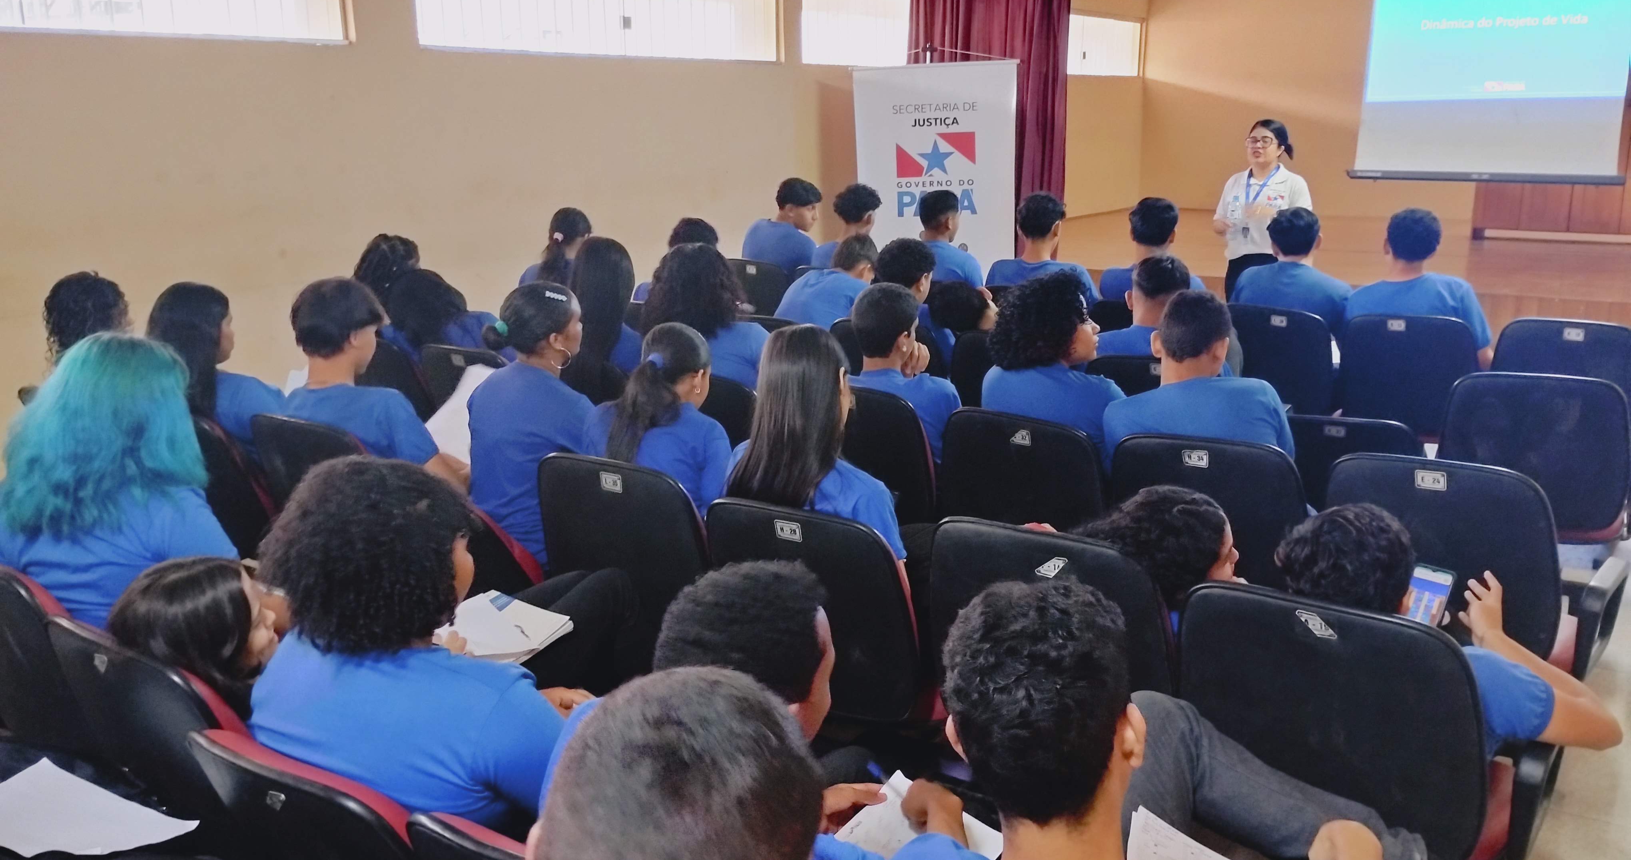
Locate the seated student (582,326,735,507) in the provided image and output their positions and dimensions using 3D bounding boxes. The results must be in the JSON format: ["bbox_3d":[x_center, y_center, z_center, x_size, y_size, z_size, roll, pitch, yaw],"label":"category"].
[{"bbox_3d":[-0.241,0.284,3.407,0.460,1.180,0.740,9,17,35],"label":"seated student"}]

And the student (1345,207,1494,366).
[{"bbox_3d":[2.459,-0.275,5.396,0.520,1.260,0.740,7,16,30],"label":"student"}]

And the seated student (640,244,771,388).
[{"bbox_3d":[-0.241,-0.007,4.363,0.460,1.238,0.750,8,17,32],"label":"seated student"}]

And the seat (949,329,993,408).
[{"bbox_3d":[0.835,0.032,4.911,0.530,0.875,0.620,8,16,31],"label":"seat"}]

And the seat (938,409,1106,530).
[{"bbox_3d":[0.702,0.350,3.697,0.550,0.890,0.650,8,16,33],"label":"seat"}]

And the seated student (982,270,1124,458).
[{"bbox_3d":[0.730,0.148,3.788,0.480,1.240,0.740,9,17,36],"label":"seated student"}]

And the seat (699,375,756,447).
[{"bbox_3d":[-0.232,0.199,4.291,0.530,0.875,0.620,8,17,32],"label":"seat"}]

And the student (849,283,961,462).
[{"bbox_3d":[0.368,0.089,4.220,0.480,1.190,0.780,8,16,31],"label":"student"}]

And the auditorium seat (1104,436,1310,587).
[{"bbox_3d":[1.083,0.392,3.498,0.550,0.890,0.650,7,16,30],"label":"auditorium seat"}]

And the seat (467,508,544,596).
[{"bbox_3d":[-0.755,0.405,3.626,0.560,0.870,0.620,8,16,31],"label":"seat"}]

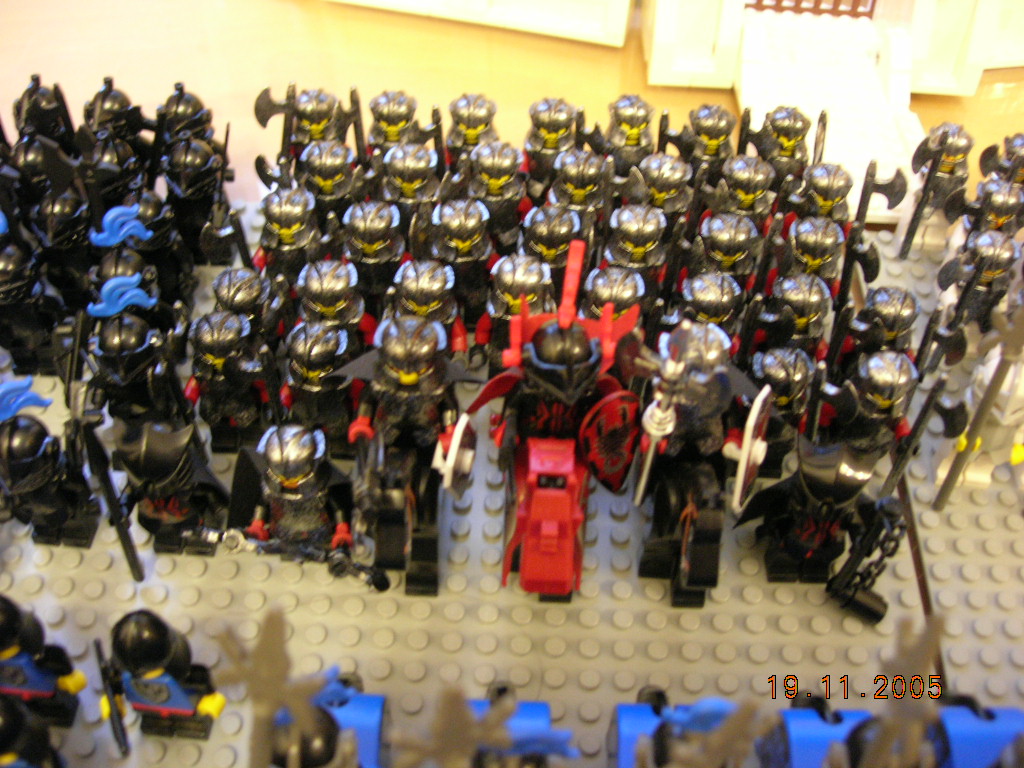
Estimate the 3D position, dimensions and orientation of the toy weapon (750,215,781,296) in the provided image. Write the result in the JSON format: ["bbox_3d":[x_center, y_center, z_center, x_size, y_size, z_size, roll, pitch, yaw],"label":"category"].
[{"bbox_3d":[0.069,-0.025,0.306,0.004,0.050,0.013,-18,52,-17],"label":"toy weapon"}]

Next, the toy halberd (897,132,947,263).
[{"bbox_3d":[0.121,-0.054,0.337,0.004,0.048,0.012,32,55,27],"label":"toy halberd"}]

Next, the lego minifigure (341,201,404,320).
[{"bbox_3d":[-0.037,-0.032,0.311,0.024,0.043,0.016,3,49,0],"label":"lego minifigure"}]

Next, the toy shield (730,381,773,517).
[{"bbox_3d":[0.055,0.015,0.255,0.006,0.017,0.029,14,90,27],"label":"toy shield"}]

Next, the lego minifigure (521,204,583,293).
[{"bbox_3d":[0.011,-0.031,0.317,0.023,0.042,0.014,3,48,1],"label":"lego minifigure"}]

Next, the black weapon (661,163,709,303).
[{"bbox_3d":[0.051,-0.039,0.315,0.012,0.050,0.004,38,52,25],"label":"black weapon"}]

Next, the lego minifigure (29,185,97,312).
[{"bbox_3d":[-0.121,-0.035,0.311,0.024,0.043,0.016,3,49,0],"label":"lego minifigure"}]

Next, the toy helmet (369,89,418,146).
[{"bbox_3d":[-0.035,-0.079,0.333,0.014,0.014,0.014,3,49,0],"label":"toy helmet"}]

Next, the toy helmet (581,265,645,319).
[{"bbox_3d":[0.026,-0.022,0.285,0.015,0.014,0.015,3,49,0],"label":"toy helmet"}]

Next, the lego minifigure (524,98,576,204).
[{"bbox_3d":[0.012,-0.065,0.343,0.024,0.043,0.016,3,49,0],"label":"lego minifigure"}]

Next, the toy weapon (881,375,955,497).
[{"bbox_3d":[0.101,0.017,0.273,0.004,0.048,0.012,-30,57,-26],"label":"toy weapon"}]

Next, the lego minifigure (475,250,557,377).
[{"bbox_3d":[0.002,-0.016,0.303,0.023,0.042,0.014,3,48,1],"label":"lego minifigure"}]

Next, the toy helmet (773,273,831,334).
[{"bbox_3d":[0.074,-0.020,0.286,0.015,0.014,0.014,7,49,4],"label":"toy helmet"}]

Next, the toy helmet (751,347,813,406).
[{"bbox_3d":[0.066,-0.001,0.274,0.015,0.014,0.014,3,48,1],"label":"toy helmet"}]

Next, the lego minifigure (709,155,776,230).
[{"bbox_3d":[0.067,-0.048,0.334,0.023,0.042,0.014,3,48,1],"label":"lego minifigure"}]

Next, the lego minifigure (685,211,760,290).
[{"bbox_3d":[0.058,-0.028,0.312,0.023,0.042,0.015,5,49,2],"label":"lego minifigure"}]

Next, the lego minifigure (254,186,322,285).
[{"bbox_3d":[-0.061,-0.033,0.312,0.023,0.042,0.015,0,49,-2],"label":"lego minifigure"}]

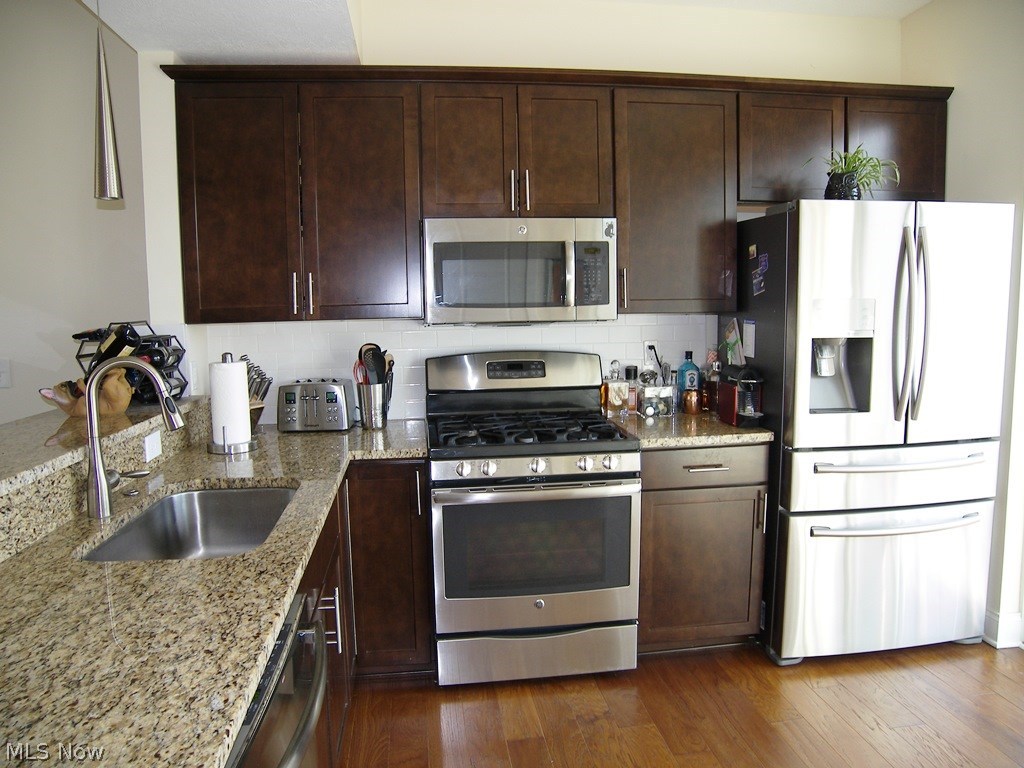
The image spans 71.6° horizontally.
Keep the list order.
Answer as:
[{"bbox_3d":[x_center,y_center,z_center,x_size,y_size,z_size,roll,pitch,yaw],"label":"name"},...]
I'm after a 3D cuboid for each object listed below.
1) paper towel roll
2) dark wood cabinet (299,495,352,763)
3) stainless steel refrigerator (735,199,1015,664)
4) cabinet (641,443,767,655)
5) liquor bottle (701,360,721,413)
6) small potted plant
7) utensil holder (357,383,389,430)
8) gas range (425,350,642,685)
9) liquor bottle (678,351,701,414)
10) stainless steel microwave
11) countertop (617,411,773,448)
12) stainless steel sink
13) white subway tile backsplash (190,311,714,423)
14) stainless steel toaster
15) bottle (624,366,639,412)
[{"bbox_3d":[-0.996,0.073,2.521,0.140,0.300,0.140,-2,7,-7],"label":"paper towel roll"},{"bbox_3d":[-0.774,0.777,1.815,0.610,0.880,0.895,-2,7,-7],"label":"dark wood cabinet"},{"bbox_3d":[1.414,0.168,2.947,0.908,1.775,0.770,-2,7,-7],"label":"stainless steel refrigerator"},{"bbox_3d":[0.689,0.622,3.019,0.525,0.880,0.627,-2,7,-7],"label":"cabinet"},{"bbox_3d":[0.909,0.010,3.239,0.082,0.229,0.075,-2,7,-7],"label":"liquor bottle"},{"bbox_3d":[1.331,-0.782,2.712,0.320,0.268,0.260,-2,7,-7],"label":"small potted plant"},{"bbox_3d":[-0.575,0.090,2.929,0.128,0.182,0.128,-2,7,-7],"label":"utensil holder"},{"bbox_3d":[0.058,0.492,2.863,0.756,1.203,0.695,-2,7,-7],"label":"gas range"},{"bbox_3d":[0.808,-0.011,3.236,0.091,0.275,0.076,-2,7,-7],"label":"liquor bottle"},{"bbox_3d":[0.021,-0.461,2.931,0.756,0.407,0.395,-2,7,-7],"label":"stainless steel microwave"},{"bbox_3d":[0.685,0.173,2.953,0.531,0.034,0.642,-2,7,-7],"label":"countertop"},{"bbox_3d":[-0.749,0.440,1.762,0.404,0.210,0.655,-2,7,-7],"label":"stainless steel sink"},{"bbox_3d":[-0.167,-0.075,3.144,2.275,0.452,0.015,-2,7,-7],"label":"white subway tile backsplash"},{"bbox_3d":[-0.816,0.085,2.957,0.286,0.197,0.245,-1,7,-4],"label":"stainless steel toaster"},{"bbox_3d":[0.537,0.025,3.190,0.056,0.212,0.056,-2,7,-7],"label":"bottle"}]

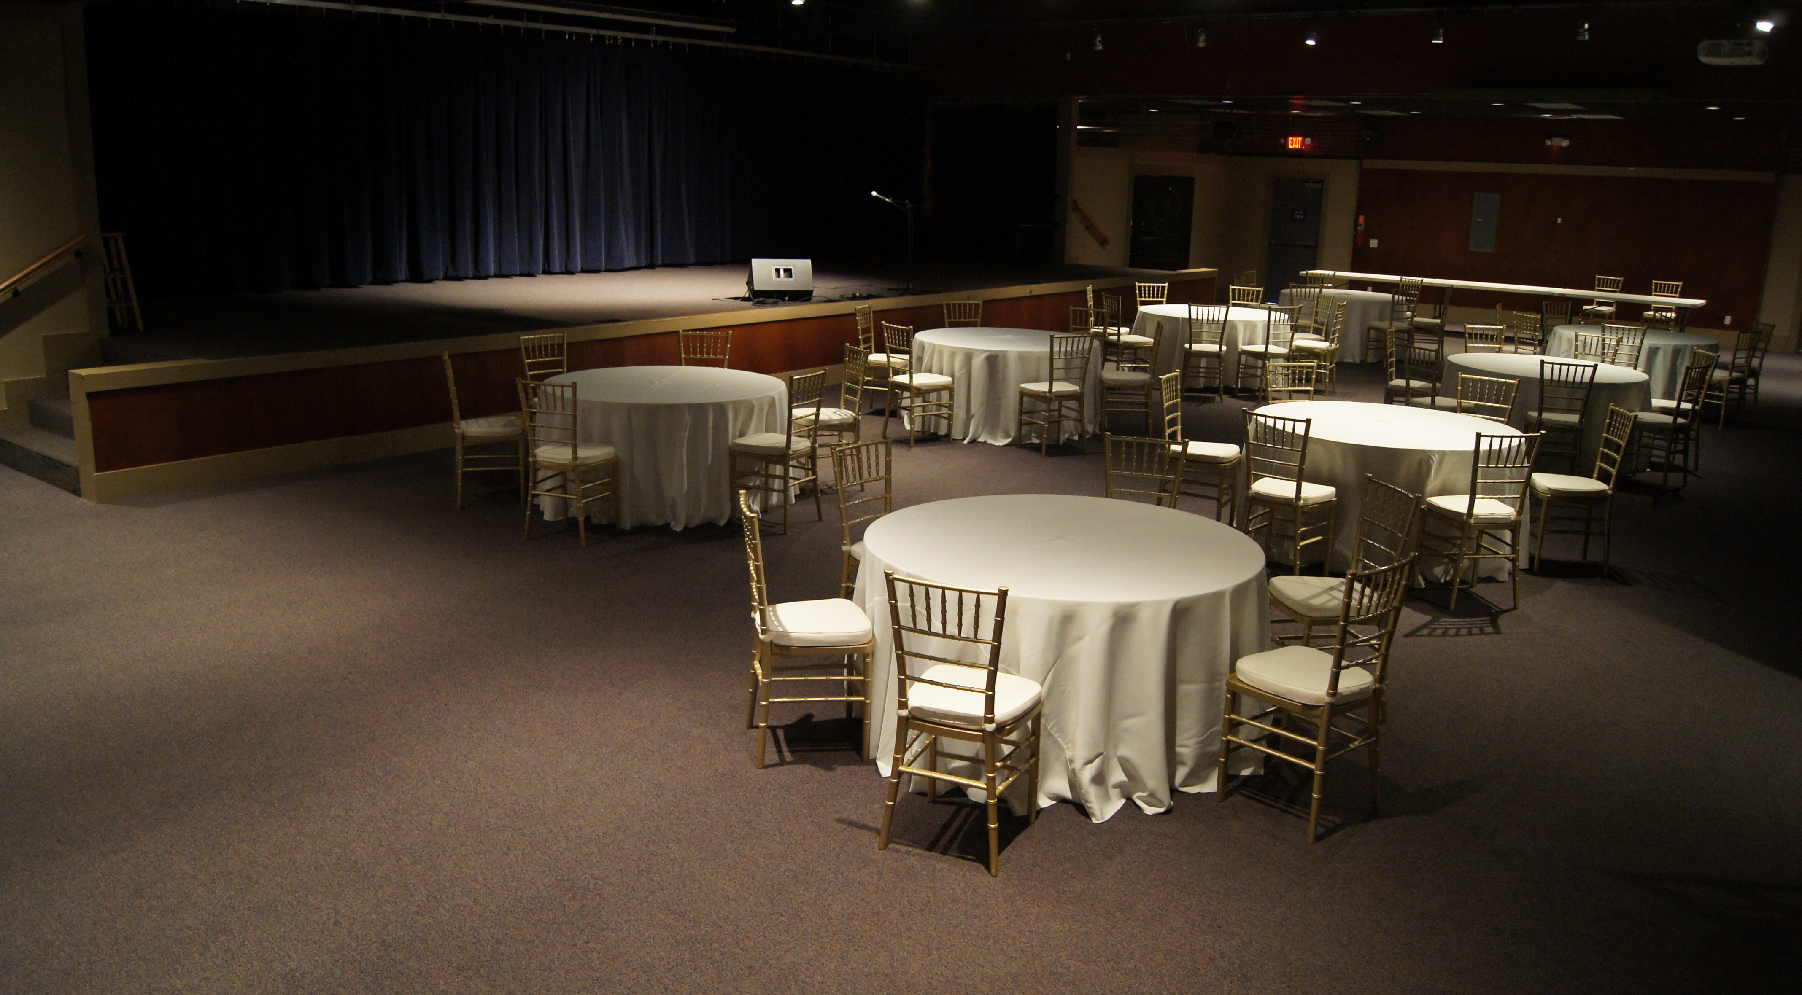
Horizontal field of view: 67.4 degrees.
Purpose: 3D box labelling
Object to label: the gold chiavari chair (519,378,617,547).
[{"bbox_3d":[-1.874,-0.232,7.671,0.400,0.931,0.440,7,14,19],"label":"gold chiavari chair"}]

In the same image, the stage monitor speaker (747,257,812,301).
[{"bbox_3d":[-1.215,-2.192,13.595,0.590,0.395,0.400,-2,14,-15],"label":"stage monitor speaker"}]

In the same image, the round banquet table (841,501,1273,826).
[{"bbox_3d":[0.603,0.534,5.190,1.560,0.768,1.560,2,14,0],"label":"round banquet table"}]

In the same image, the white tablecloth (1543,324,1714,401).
[{"bbox_3d":[7.206,-1.226,13.292,1.610,0.765,1.610,9,15,28],"label":"white tablecloth"}]

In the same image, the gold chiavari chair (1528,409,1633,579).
[{"bbox_3d":[3.845,-0.057,7.723,0.435,0.930,0.410,4,14,8],"label":"gold chiavari chair"}]

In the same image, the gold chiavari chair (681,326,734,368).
[{"bbox_3d":[-1.429,-0.693,9.610,0.405,0.935,0.450,2,14,3],"label":"gold chiavari chair"}]

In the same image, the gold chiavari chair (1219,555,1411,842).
[{"bbox_3d":[1.396,0.621,4.595,0.405,0.935,0.450,-10,18,-40],"label":"gold chiavari chair"}]

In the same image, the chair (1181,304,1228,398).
[{"bbox_3d":[2.997,-1.446,13.328,0.410,0.930,0.435,4,14,9],"label":"chair"}]

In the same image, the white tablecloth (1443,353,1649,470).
[{"bbox_3d":[4.994,-0.652,10.659,1.610,0.765,1.610,8,15,24],"label":"white tablecloth"}]

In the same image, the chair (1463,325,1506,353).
[{"bbox_3d":[5.088,-0.989,11.665,0.400,0.931,0.440,1,14,-5],"label":"chair"}]

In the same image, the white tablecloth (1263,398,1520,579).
[{"bbox_3d":[2.825,-0.059,7.956,1.610,0.765,1.610,7,15,19],"label":"white tablecloth"}]

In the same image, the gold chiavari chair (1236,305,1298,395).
[{"bbox_3d":[3.654,-1.446,13.407,0.410,0.930,0.435,-5,15,-24],"label":"gold chiavari chair"}]

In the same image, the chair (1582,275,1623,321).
[{"bbox_3d":[9.724,-2.578,18.771,0.400,0.931,0.440,13,18,39],"label":"chair"}]

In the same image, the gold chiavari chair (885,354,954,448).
[{"bbox_3d":[0.135,-0.916,10.794,0.435,0.930,0.410,-8,17,-34],"label":"gold chiavari chair"}]

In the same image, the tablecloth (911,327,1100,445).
[{"bbox_3d":[0.884,-0.967,11.423,1.570,0.748,1.570,2,14,0],"label":"tablecloth"}]

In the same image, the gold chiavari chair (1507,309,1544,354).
[{"bbox_3d":[6.155,-1.292,12.988,0.450,0.935,0.405,0,14,-8],"label":"gold chiavari chair"}]

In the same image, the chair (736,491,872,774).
[{"bbox_3d":[-0.348,0.473,4.984,0.450,0.935,0.405,-1,14,-13],"label":"chair"}]

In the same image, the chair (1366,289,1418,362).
[{"bbox_3d":[5.724,-1.983,15.754,0.405,0.935,0.450,-3,15,-19],"label":"chair"}]

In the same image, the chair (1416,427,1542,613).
[{"bbox_3d":[2.986,0.076,7.016,0.405,0.935,0.450,-1,14,-10],"label":"chair"}]

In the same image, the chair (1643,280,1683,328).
[{"bbox_3d":[10.378,-2.472,18.459,0.410,0.930,0.435,12,17,36],"label":"chair"}]

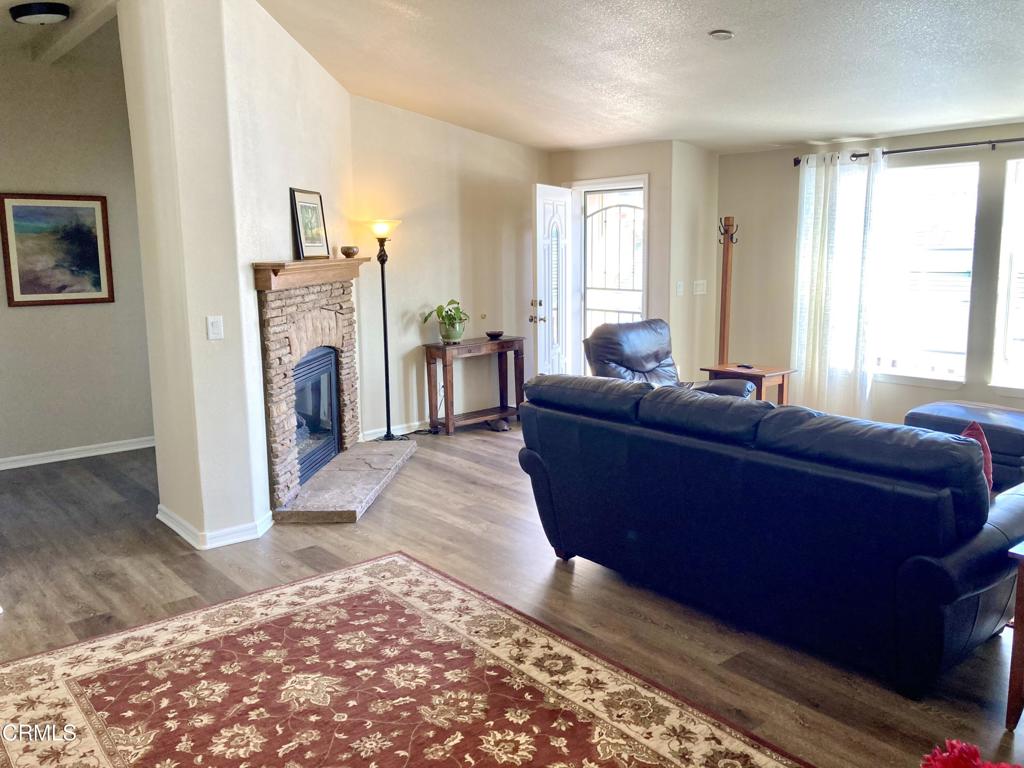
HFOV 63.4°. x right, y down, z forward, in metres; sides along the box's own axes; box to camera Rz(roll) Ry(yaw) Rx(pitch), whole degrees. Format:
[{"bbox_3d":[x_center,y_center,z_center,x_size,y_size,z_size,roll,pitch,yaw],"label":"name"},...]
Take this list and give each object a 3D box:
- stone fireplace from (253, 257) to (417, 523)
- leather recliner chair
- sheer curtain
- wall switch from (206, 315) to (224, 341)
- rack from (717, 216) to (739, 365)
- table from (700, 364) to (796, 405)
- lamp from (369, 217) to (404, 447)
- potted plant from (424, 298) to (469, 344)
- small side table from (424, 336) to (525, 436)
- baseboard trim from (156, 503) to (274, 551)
[{"bbox_3d":[-1.078,-0.082,5.455,0.530,1.455,1.870,0,9,3],"label":"stone fireplace"},{"bbox_3d":[1.174,0.074,5.841,0.930,0.970,0.980,-9,12,-41],"label":"leather recliner chair"},{"bbox_3d":[2.489,-0.676,6.415,0.120,2.150,0.700,-9,12,-41],"label":"sheer curtain"},{"bbox_3d":[-1.486,-0.282,4.153,0.074,0.116,0.012,-9,12,-41],"label":"wall switch"},{"bbox_3d":[1.784,-0.510,6.993,0.420,1.755,0.420,-9,12,-41],"label":"rack"},{"bbox_3d":[1.896,0.161,6.619,0.460,0.540,0.580,-9,12,-41],"label":"table"},{"bbox_3d":[-1.000,-0.404,6.553,0.310,1.755,0.310,-1,9,0],"label":"lamp"},{"bbox_3d":[-0.510,-0.518,6.983,0.340,0.375,0.310,-9,12,-41],"label":"potted plant"},{"bbox_3d":[-0.311,0.002,7.211,0.930,0.732,0.340,-9,12,-41],"label":"small side table"},{"bbox_3d":[-1.643,0.747,4.636,0.500,0.086,0.730,-9,12,-41],"label":"baseboard trim"}]

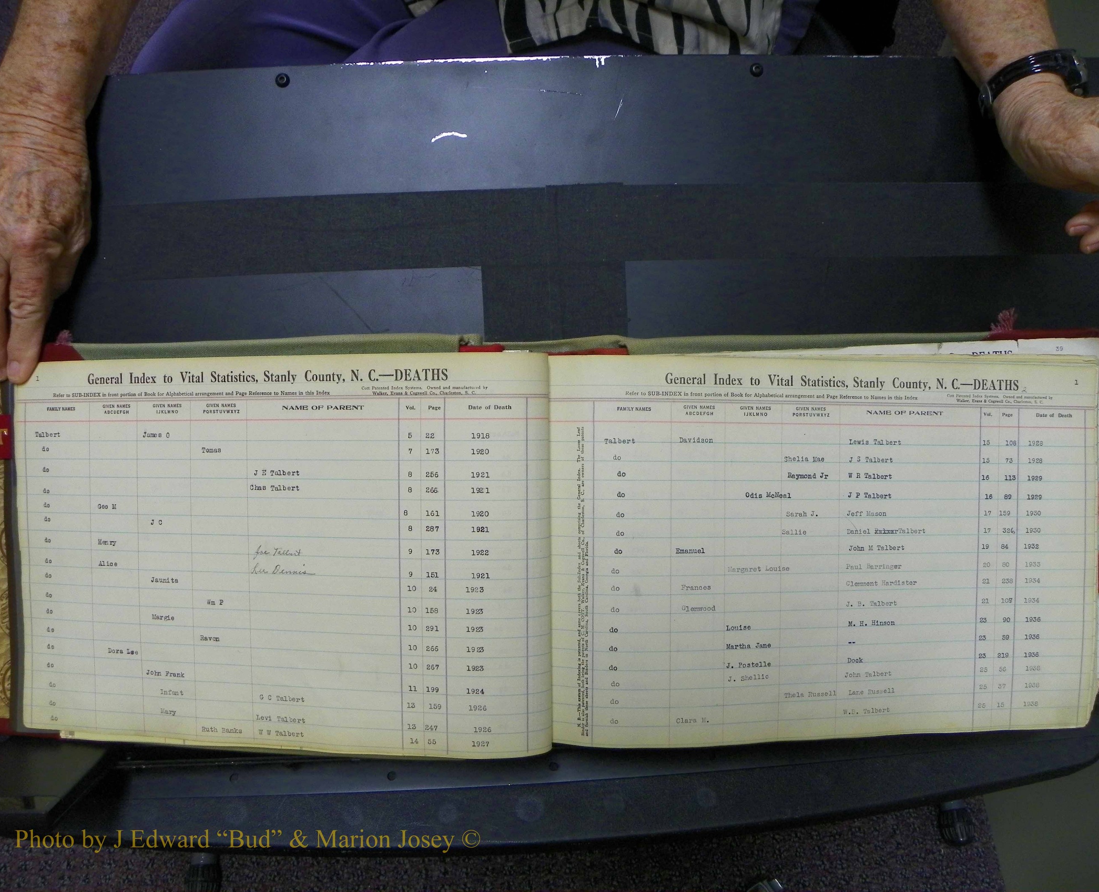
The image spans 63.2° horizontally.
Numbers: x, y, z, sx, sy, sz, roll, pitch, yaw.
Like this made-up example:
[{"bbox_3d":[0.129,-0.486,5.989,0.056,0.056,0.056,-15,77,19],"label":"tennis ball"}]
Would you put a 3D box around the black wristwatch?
[{"bbox_3d":[0.274,-0.203,0.507,0.054,0.055,0.024,-12,76,6],"label":"black wristwatch"}]

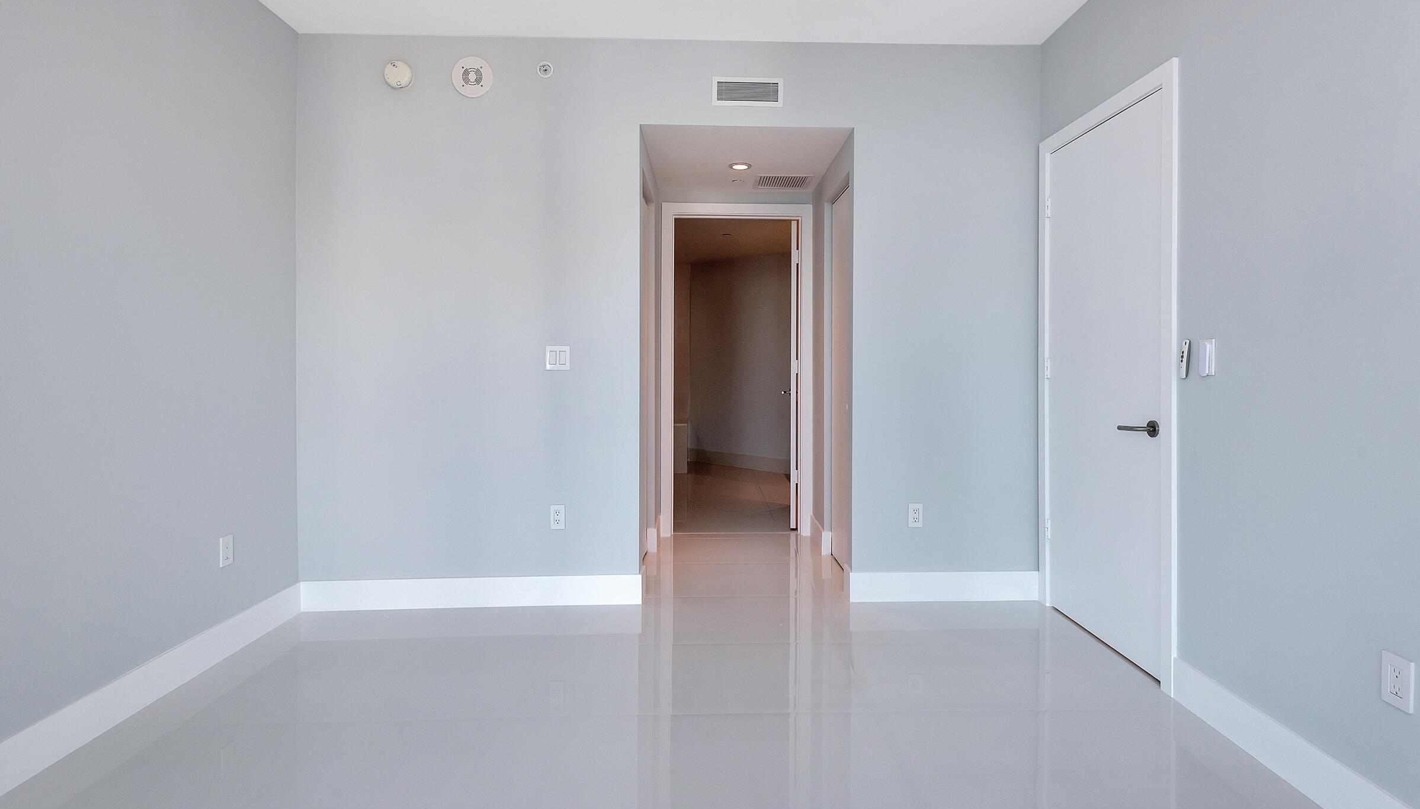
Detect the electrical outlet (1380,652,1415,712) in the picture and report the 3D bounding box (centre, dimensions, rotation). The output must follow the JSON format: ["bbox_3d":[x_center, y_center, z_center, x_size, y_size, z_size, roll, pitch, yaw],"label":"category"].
[{"bbox_3d":[1.636,0.661,1.692,0.010,0.118,0.076,0,2,0],"label":"electrical outlet"}]

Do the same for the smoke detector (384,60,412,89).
[{"bbox_3d":[-1.474,-1.565,3.373,0.142,0.142,0.045,0,2,-2],"label":"smoke detector"}]

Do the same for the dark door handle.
[{"bbox_3d":[1.609,0.093,2.674,0.064,0.063,0.163,0,2,0],"label":"dark door handle"}]

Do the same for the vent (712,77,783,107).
[{"bbox_3d":[0.185,-1.516,3.449,0.346,0.143,0.018,0,2,-2],"label":"vent"}]

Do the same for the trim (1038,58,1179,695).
[{"bbox_3d":[1.634,-0.122,2.990,0.030,2.245,1.000,0,2,0],"label":"trim"}]

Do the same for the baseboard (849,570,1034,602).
[{"bbox_3d":[1.152,0.893,3.486,0.937,0.146,0.018,0,2,-2],"label":"baseboard"}]

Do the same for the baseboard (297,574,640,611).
[{"bbox_3d":[-1.131,0.902,3.401,1.610,0.144,0.018,0,2,-2],"label":"baseboard"}]

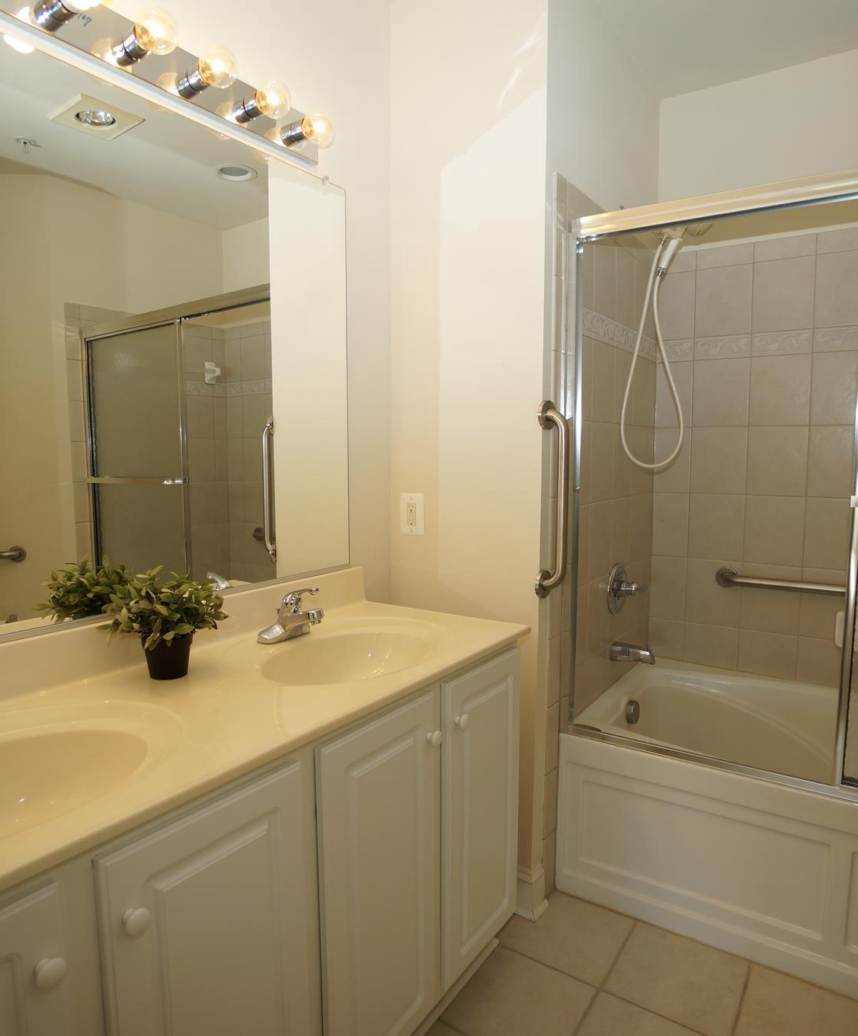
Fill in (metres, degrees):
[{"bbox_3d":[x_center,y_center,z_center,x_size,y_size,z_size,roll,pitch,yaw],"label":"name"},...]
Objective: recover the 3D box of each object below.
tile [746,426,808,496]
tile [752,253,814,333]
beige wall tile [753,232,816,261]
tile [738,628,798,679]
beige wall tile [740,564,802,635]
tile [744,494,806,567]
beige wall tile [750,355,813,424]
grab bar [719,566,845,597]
[{"bbox_3d":[1.271,-0.204,2.372,0.199,0.255,0.010,4,7,34],"label":"tile"},{"bbox_3d":[1.306,-0.817,2.387,0.199,0.254,0.010,3,6,33],"label":"tile"},{"bbox_3d":[1.306,-0.983,2.372,0.199,0.067,0.010,3,6,33],"label":"beige wall tile"},{"bbox_3d":[1.308,0.525,2.507,0.199,0.161,0.010,3,6,33],"label":"tile"},{"bbox_3d":[1.307,0.311,2.488,0.199,0.257,0.010,3,6,33],"label":"beige wall tile"},{"bbox_3d":[1.261,0.048,2.369,0.201,0.251,0.009,4,7,35],"label":"tile"},{"bbox_3d":[1.307,-0.474,2.418,0.199,0.254,0.010,3,6,33],"label":"beige wall tile"},{"bbox_3d":[1.497,0.259,2.216,0.990,0.078,0.077,4,7,34],"label":"grab bar"}]

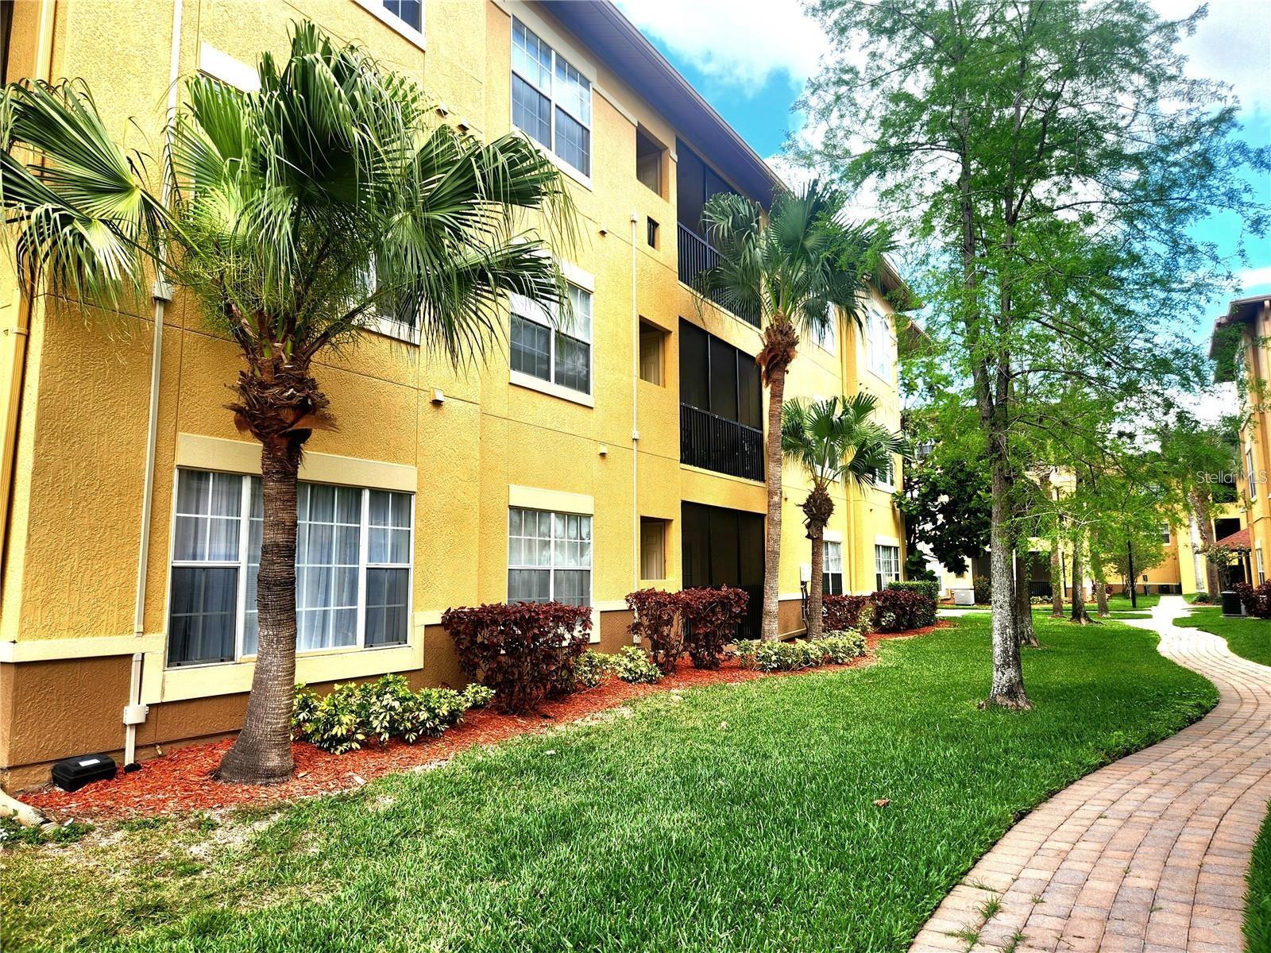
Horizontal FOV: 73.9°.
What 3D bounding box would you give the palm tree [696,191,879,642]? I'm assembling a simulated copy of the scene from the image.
[{"bbox_3d":[2.881,-1.173,15.416,3.200,8.647,3.200,-5,-8,31],"label":"palm tree"}]

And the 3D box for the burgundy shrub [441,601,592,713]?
[{"bbox_3d":[-1.225,1.898,9.099,0.900,1.079,1.750,-5,-8,31],"label":"burgundy shrub"}]

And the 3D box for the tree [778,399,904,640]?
[{"bbox_3d":[4.311,0.819,17.477,2.400,5.170,2.400,-5,-8,31],"label":"tree"}]

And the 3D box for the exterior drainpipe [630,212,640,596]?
[{"bbox_3d":[0.032,-0.828,13.118,0.100,6.943,0.110,-5,-8,31],"label":"exterior drainpipe"}]

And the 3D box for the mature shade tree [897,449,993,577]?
[{"bbox_3d":[8.957,1.775,24.402,2.900,4.953,2.900,-5,-8,31],"label":"mature shade tree"}]

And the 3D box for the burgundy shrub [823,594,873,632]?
[{"bbox_3d":[4.541,3.059,18.503,1.050,0.953,1.700,-5,-8,31],"label":"burgundy shrub"}]

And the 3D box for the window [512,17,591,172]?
[{"bbox_3d":[-1.168,-5.279,11.926,0.120,1.571,1.829,-5,-8,31],"label":"window"}]

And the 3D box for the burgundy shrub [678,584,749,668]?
[{"bbox_3d":[1.214,2.292,12.987,0.950,1.200,1.050,-5,-8,31],"label":"burgundy shrub"}]

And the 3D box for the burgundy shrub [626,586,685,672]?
[{"bbox_3d":[0.285,2.168,11.835,0.800,1.168,0.800,-5,-8,31],"label":"burgundy shrub"}]

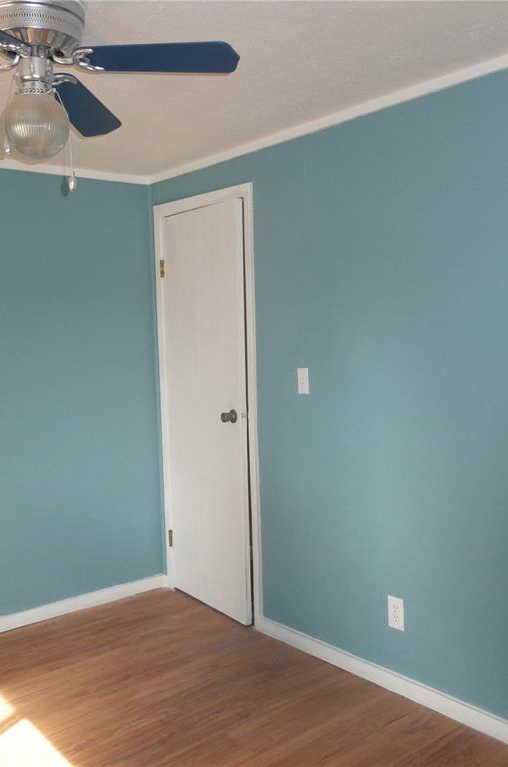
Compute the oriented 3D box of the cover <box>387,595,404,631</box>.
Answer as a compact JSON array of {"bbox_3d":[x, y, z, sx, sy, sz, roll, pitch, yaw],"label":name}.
[{"bbox_3d":[0.526,0.856,2.637,0.012,0.115,0.071,-5,5,-40],"label":"cover"}]

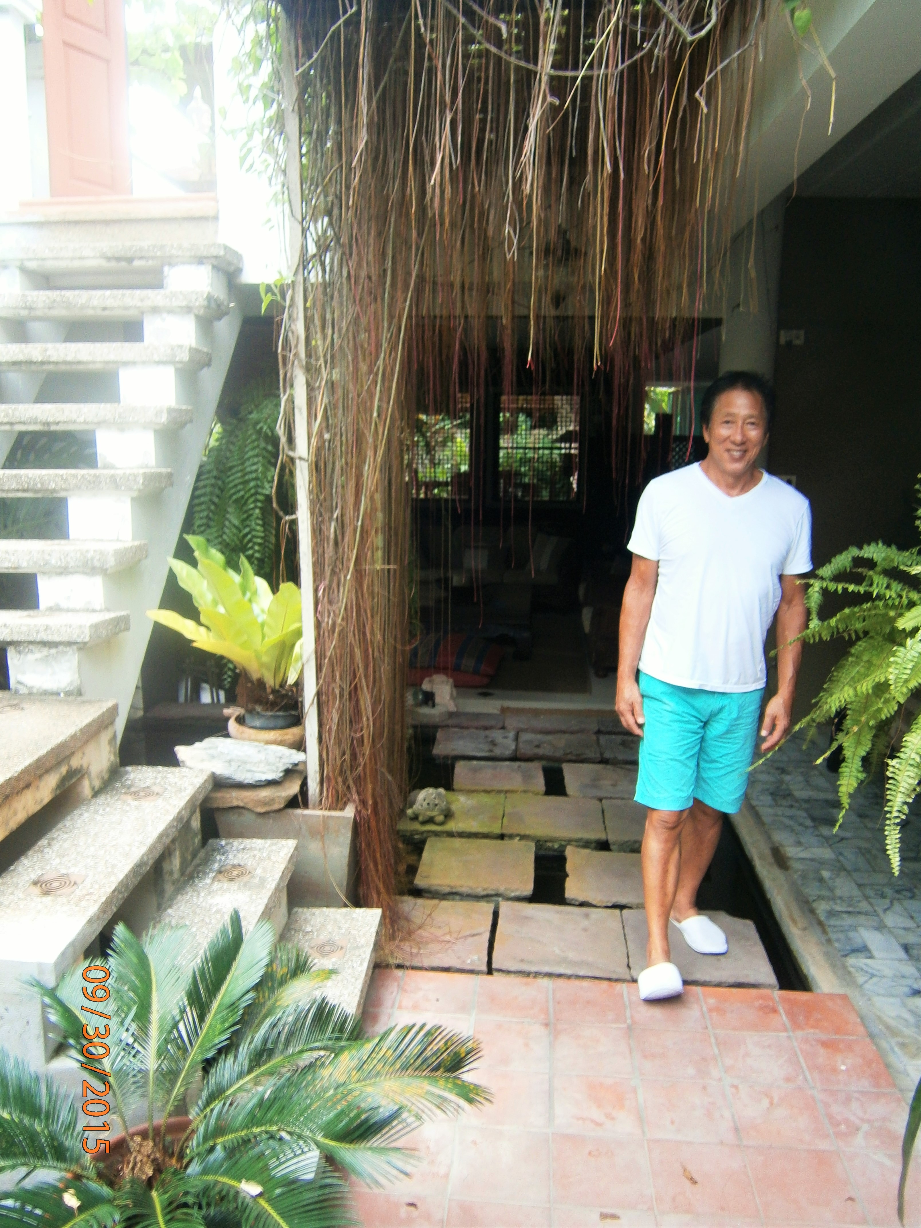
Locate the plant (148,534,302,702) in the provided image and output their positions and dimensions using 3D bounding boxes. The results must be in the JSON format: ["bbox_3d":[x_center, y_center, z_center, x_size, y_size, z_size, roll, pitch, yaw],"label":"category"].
[{"bbox_3d":[-0.837,0.016,3.419,0.620,0.580,0.600,1,11,5],"label":"plant"}]

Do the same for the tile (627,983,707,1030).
[{"bbox_3d":[0.554,1.072,2.500,0.197,0.020,0.194,1,11,5],"label":"tile"}]

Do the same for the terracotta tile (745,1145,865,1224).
[{"bbox_3d":[0.705,1.180,1.892,0.198,0.020,0.198,1,10,5],"label":"terracotta tile"}]

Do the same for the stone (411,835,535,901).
[{"bbox_3d":[0.064,0.929,3.361,0.405,0.045,0.385,1,11,5],"label":"stone"}]

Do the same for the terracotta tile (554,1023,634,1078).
[{"bbox_3d":[0.337,1.125,2.367,0.200,0.020,0.198,1,11,5],"label":"terracotta tile"}]

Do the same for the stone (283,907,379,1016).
[{"bbox_3d":[-0.385,0.991,2.280,0.262,0.062,0.957,0,10,3],"label":"stone"}]

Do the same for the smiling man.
[{"bbox_3d":[0.716,0.183,2.600,0.550,1.690,0.430,2,11,12],"label":"smiling man"}]

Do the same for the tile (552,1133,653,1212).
[{"bbox_3d":[0.293,1.176,1.939,0.198,0.015,0.194,1,10,6],"label":"tile"}]

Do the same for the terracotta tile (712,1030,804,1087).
[{"bbox_3d":[0.742,1.109,2.285,0.198,0.020,0.198,1,10,5],"label":"terracotta tile"}]

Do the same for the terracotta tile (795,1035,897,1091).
[{"bbox_3d":[0.944,1.112,2.275,0.191,0.015,0.194,1,10,6],"label":"terracotta tile"}]

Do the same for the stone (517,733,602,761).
[{"bbox_3d":[0.497,0.698,4.739,0.397,0.060,0.380,1,10,6],"label":"stone"}]

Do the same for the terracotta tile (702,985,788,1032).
[{"bbox_3d":[0.761,1.075,2.478,0.198,0.020,0.192,1,10,5],"label":"terracotta tile"}]

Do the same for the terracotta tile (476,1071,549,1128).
[{"bbox_3d":[0.109,1.159,2.189,0.200,0.020,0.198,1,11,5],"label":"terracotta tile"}]

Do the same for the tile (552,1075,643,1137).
[{"bbox_3d":[0.313,1.141,2.137,0.198,0.015,0.194,1,10,6],"label":"tile"}]

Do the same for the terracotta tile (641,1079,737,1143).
[{"bbox_3d":[0.526,1.165,2.150,0.200,0.020,0.198,1,11,5],"label":"terracotta tile"}]

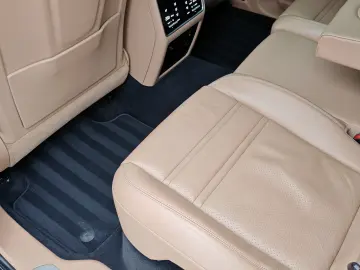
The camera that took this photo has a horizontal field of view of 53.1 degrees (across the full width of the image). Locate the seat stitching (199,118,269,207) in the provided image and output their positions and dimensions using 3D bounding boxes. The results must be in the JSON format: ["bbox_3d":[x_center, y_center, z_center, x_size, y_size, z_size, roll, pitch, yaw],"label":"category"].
[{"bbox_3d":[0.140,0.058,0.876,0.010,0.010,0.317,34,59,16],"label":"seat stitching"}]

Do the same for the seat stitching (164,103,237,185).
[{"bbox_3d":[0.060,0.010,0.900,0.010,0.010,0.320,35,59,16],"label":"seat stitching"}]

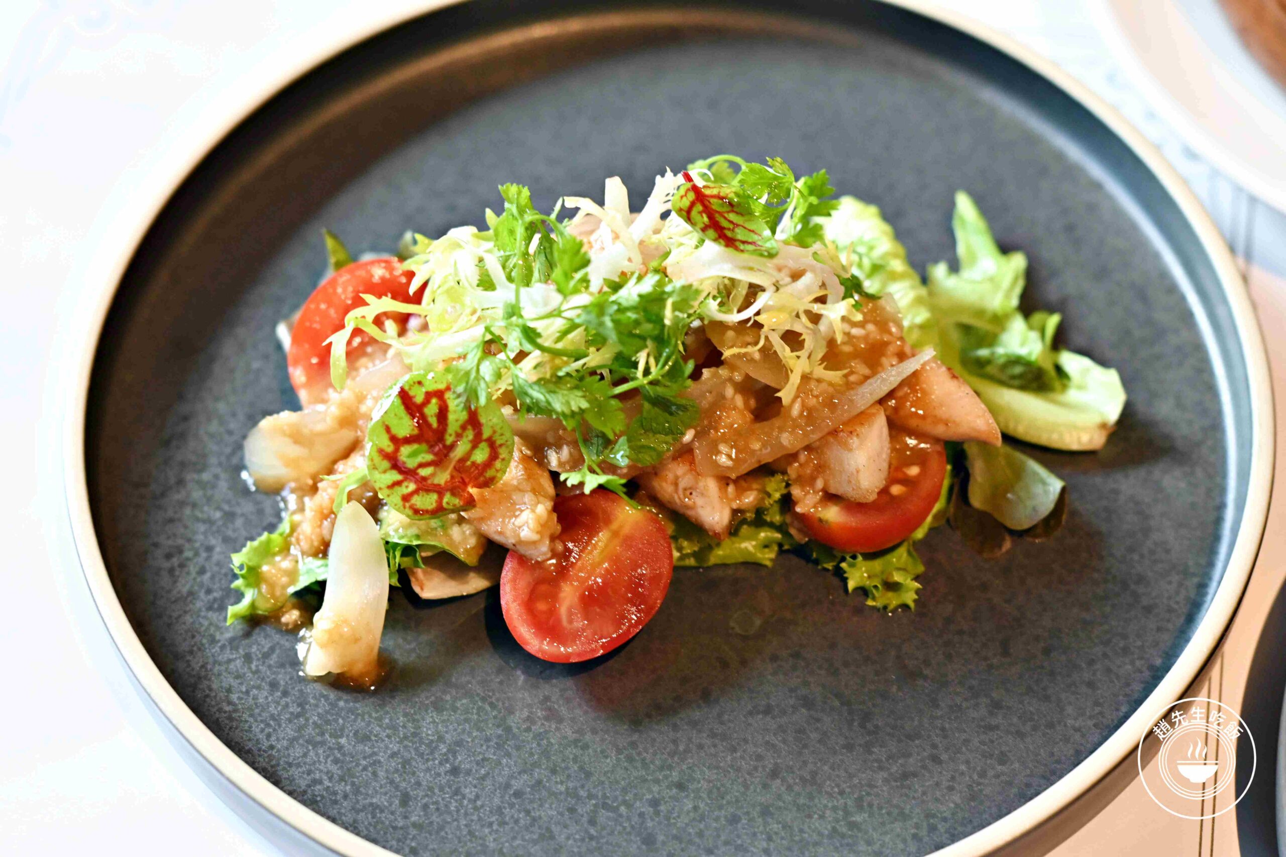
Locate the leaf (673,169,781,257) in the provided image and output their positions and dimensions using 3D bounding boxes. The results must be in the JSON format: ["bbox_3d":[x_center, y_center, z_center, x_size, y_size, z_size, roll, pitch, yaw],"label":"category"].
[{"bbox_3d":[0.015,-0.039,0.494,0.022,0.008,0.014,36,60,2],"label":"leaf"}]

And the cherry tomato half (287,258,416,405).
[{"bbox_3d":[-0.051,-0.017,0.502,0.028,0.015,0.030,35,60,3],"label":"cherry tomato half"}]

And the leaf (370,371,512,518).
[{"bbox_3d":[-0.036,0.003,0.480,0.026,0.005,0.027,-37,72,-10],"label":"leaf"}]

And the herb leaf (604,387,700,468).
[{"bbox_3d":[0.002,0.000,0.475,0.017,0.005,0.014,-35,73,-11],"label":"herb leaf"}]

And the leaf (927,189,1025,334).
[{"bbox_3d":[0.065,-0.032,0.522,0.021,0.013,0.028,-1,94,1],"label":"leaf"}]

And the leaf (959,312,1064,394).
[{"bbox_3d":[0.069,-0.014,0.501,0.020,0.013,0.015,-5,54,-2],"label":"leaf"}]

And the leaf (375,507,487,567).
[{"bbox_3d":[-0.039,0.019,0.491,0.023,0.010,0.014,-1,66,1],"label":"leaf"}]

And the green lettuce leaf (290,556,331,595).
[{"bbox_3d":[-0.061,0.027,0.493,0.011,0.007,0.009,-1,54,1],"label":"green lettuce leaf"}]

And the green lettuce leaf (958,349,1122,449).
[{"bbox_3d":[0.075,-0.005,0.514,0.034,0.014,0.015,17,56,14],"label":"green lettuce leaf"}]

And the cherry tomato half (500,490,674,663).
[{"bbox_3d":[-0.010,0.026,0.474,0.027,0.015,0.031,31,75,11],"label":"cherry tomato half"}]

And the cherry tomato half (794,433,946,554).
[{"bbox_3d":[0.042,0.011,0.484,0.029,0.015,0.027,-31,59,-19],"label":"cherry tomato half"}]

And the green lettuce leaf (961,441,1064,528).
[{"bbox_3d":[0.069,0.010,0.501,0.017,0.009,0.020,-30,78,-19],"label":"green lettuce leaf"}]

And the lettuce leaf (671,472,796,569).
[{"bbox_3d":[0.016,0.017,0.485,0.024,0.012,0.018,-1,54,1],"label":"lettuce leaf"}]

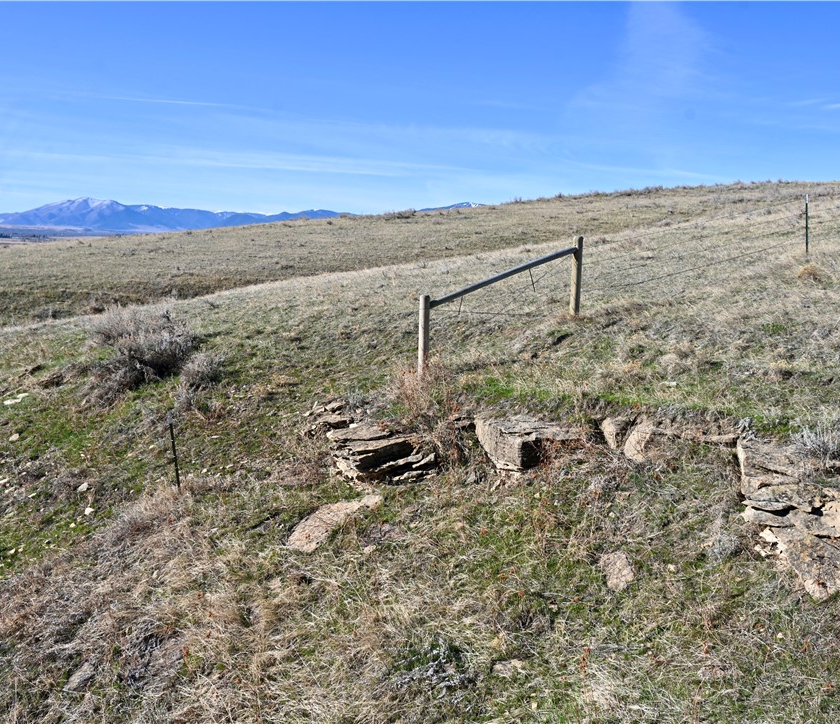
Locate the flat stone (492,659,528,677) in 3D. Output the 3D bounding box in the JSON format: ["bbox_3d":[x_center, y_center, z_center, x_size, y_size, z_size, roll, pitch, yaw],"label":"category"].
[{"bbox_3d":[0.837,2.862,8.604,0.343,0.100,0.192,-16,25,12],"label":"flat stone"}]

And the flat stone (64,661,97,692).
[{"bbox_3d":[-3.671,3.508,10.300,0.286,0.120,0.420,-8,28,27],"label":"flat stone"}]

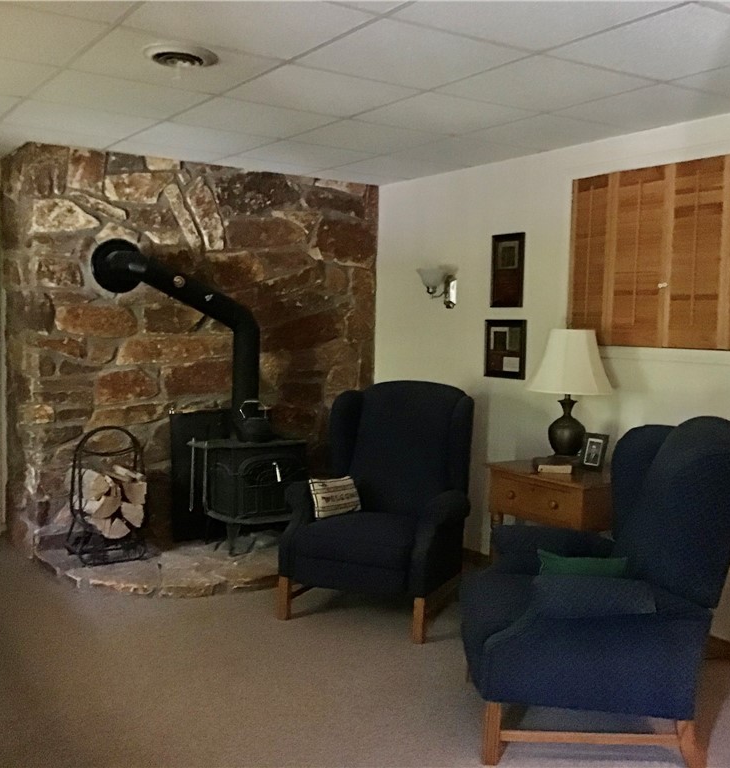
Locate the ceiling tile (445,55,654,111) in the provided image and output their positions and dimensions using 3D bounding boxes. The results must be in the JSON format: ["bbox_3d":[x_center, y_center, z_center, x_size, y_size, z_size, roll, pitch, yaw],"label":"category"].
[{"bbox_3d":[0.661,-1.128,3.455,0.605,0.020,0.605,-1,4,-33],"label":"ceiling tile"}]

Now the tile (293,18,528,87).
[{"bbox_3d":[0.149,-1.117,3.103,0.598,0.025,0.595,-1,4,-32],"label":"tile"}]

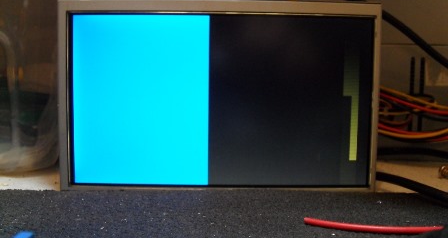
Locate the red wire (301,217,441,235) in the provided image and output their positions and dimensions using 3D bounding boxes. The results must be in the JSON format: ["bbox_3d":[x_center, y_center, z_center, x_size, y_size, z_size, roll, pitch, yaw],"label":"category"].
[{"bbox_3d":[0.063,0.044,0.207,0.059,0.003,0.008,1,7,6],"label":"red wire"}]

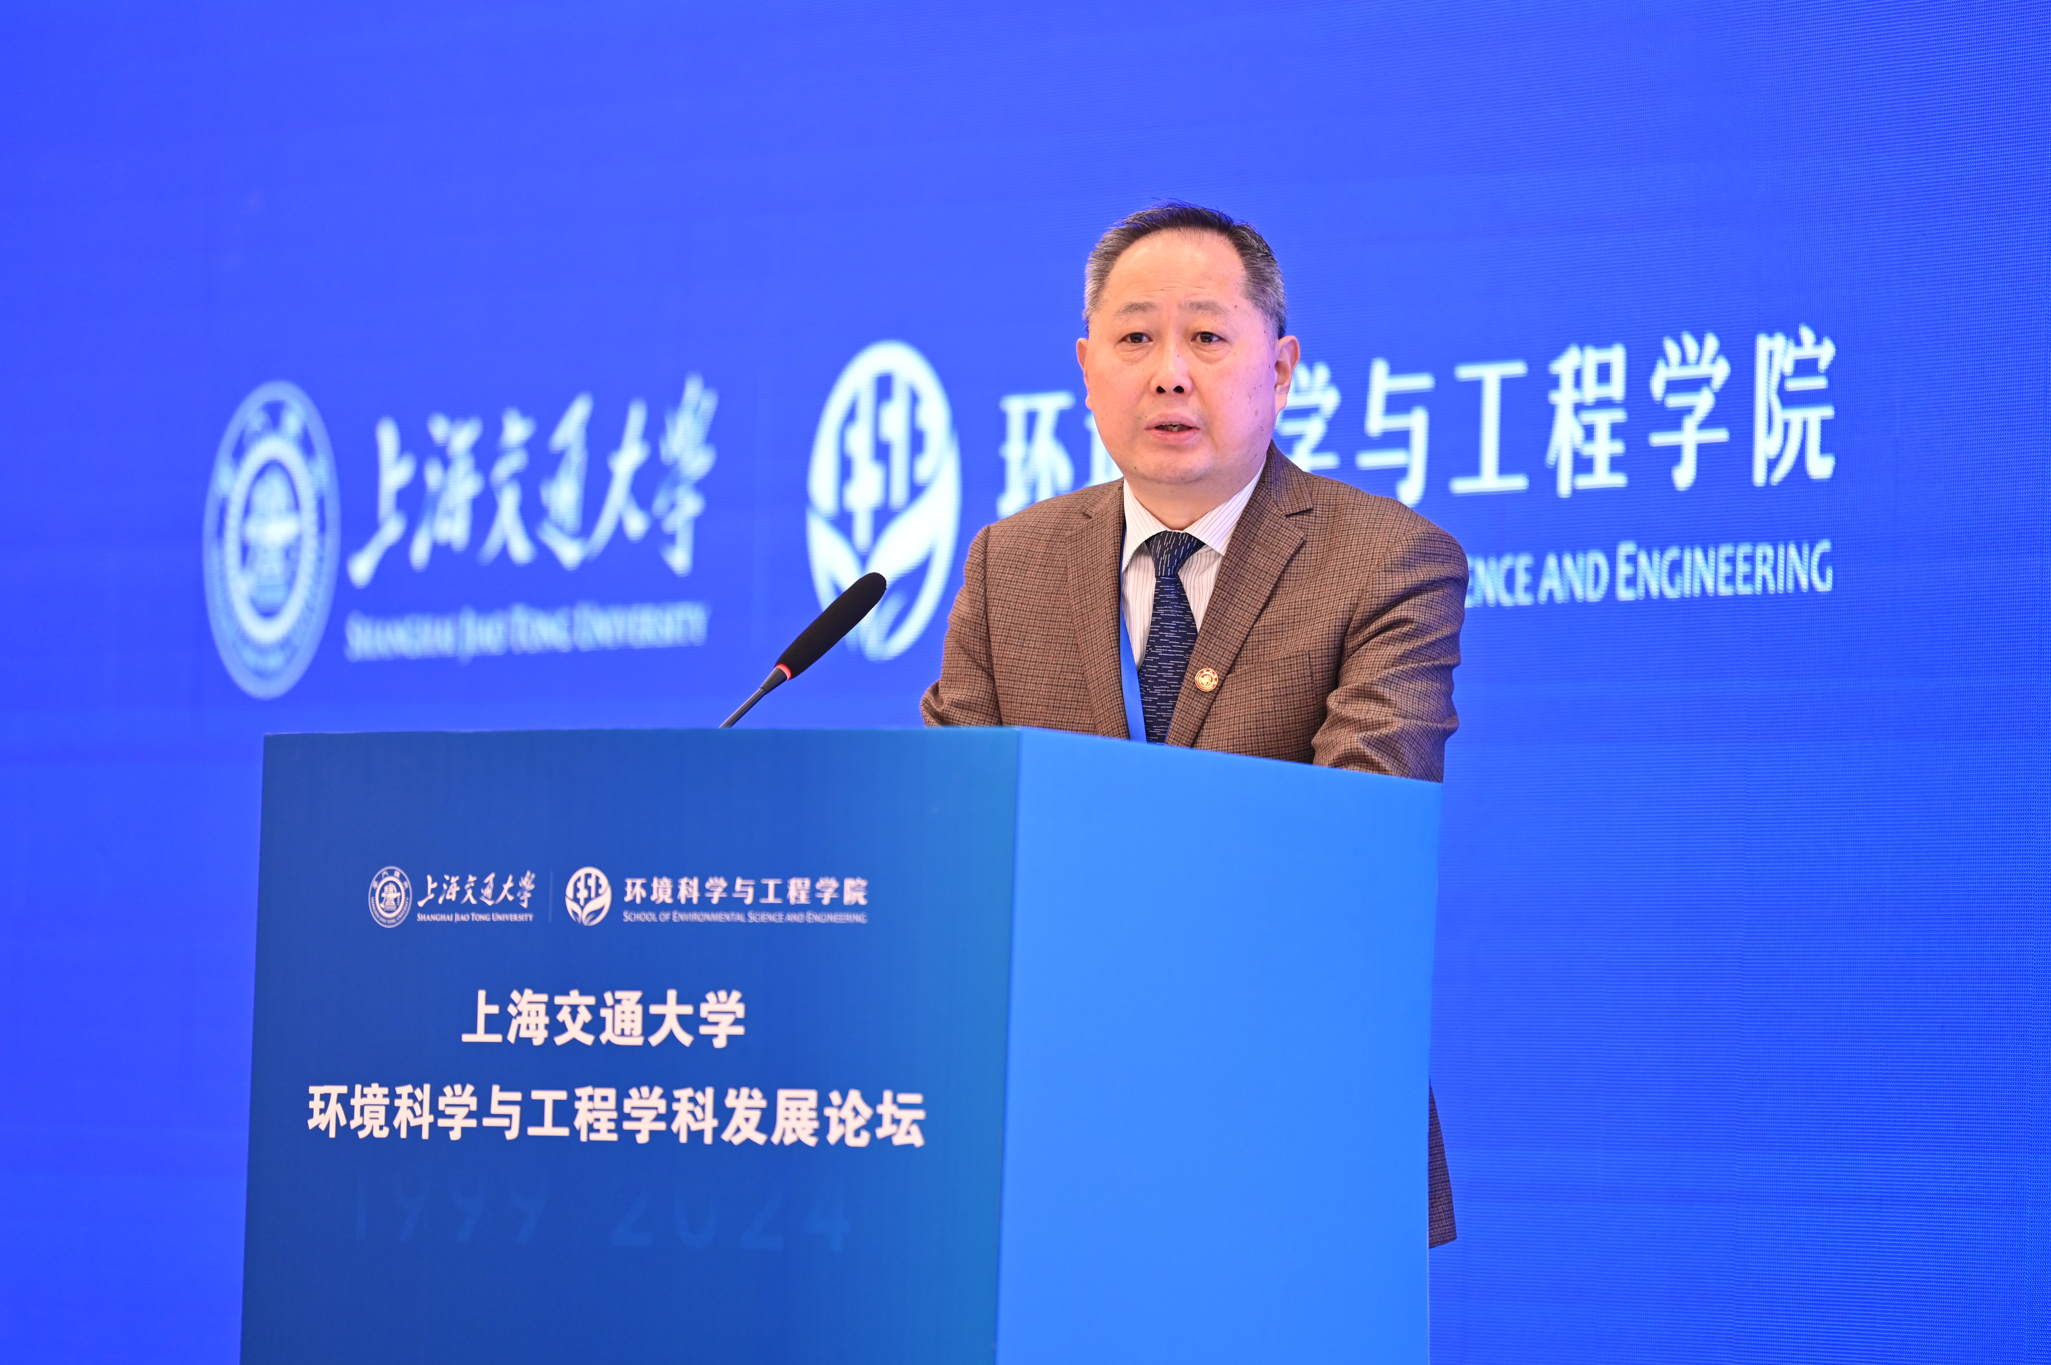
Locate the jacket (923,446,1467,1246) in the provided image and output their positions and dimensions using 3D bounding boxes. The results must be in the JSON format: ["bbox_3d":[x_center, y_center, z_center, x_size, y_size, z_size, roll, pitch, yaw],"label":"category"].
[{"bbox_3d":[0.142,0.151,9.720,0.520,0.710,0.380,1,-3,25],"label":"jacket"}]

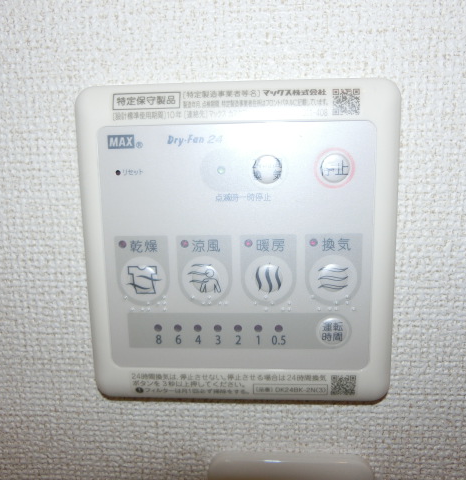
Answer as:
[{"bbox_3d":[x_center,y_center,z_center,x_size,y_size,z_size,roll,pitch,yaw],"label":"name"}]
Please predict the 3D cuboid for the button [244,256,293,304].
[{"bbox_3d":[0.013,0.015,0.171,0.018,0.018,0.003,0,10,4],"label":"button"}]

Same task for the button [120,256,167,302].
[{"bbox_3d":[-0.034,0.015,0.174,0.018,0.018,0.003,0,10,4],"label":"button"}]

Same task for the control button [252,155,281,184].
[{"bbox_3d":[0.012,-0.025,0.164,0.011,0.011,0.003,0,10,4],"label":"control button"}]

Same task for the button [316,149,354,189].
[{"bbox_3d":[0.036,-0.025,0.163,0.014,0.014,0.003,0,10,4],"label":"button"}]

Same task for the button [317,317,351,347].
[{"bbox_3d":[0.038,0.034,0.173,0.012,0.012,0.003,0,10,4],"label":"button"}]

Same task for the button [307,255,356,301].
[{"bbox_3d":[0.037,0.015,0.169,0.018,0.018,0.003,0,10,4],"label":"button"}]

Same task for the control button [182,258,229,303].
[{"bbox_3d":[-0.010,0.015,0.172,0.018,0.018,0.003,0,10,4],"label":"control button"}]

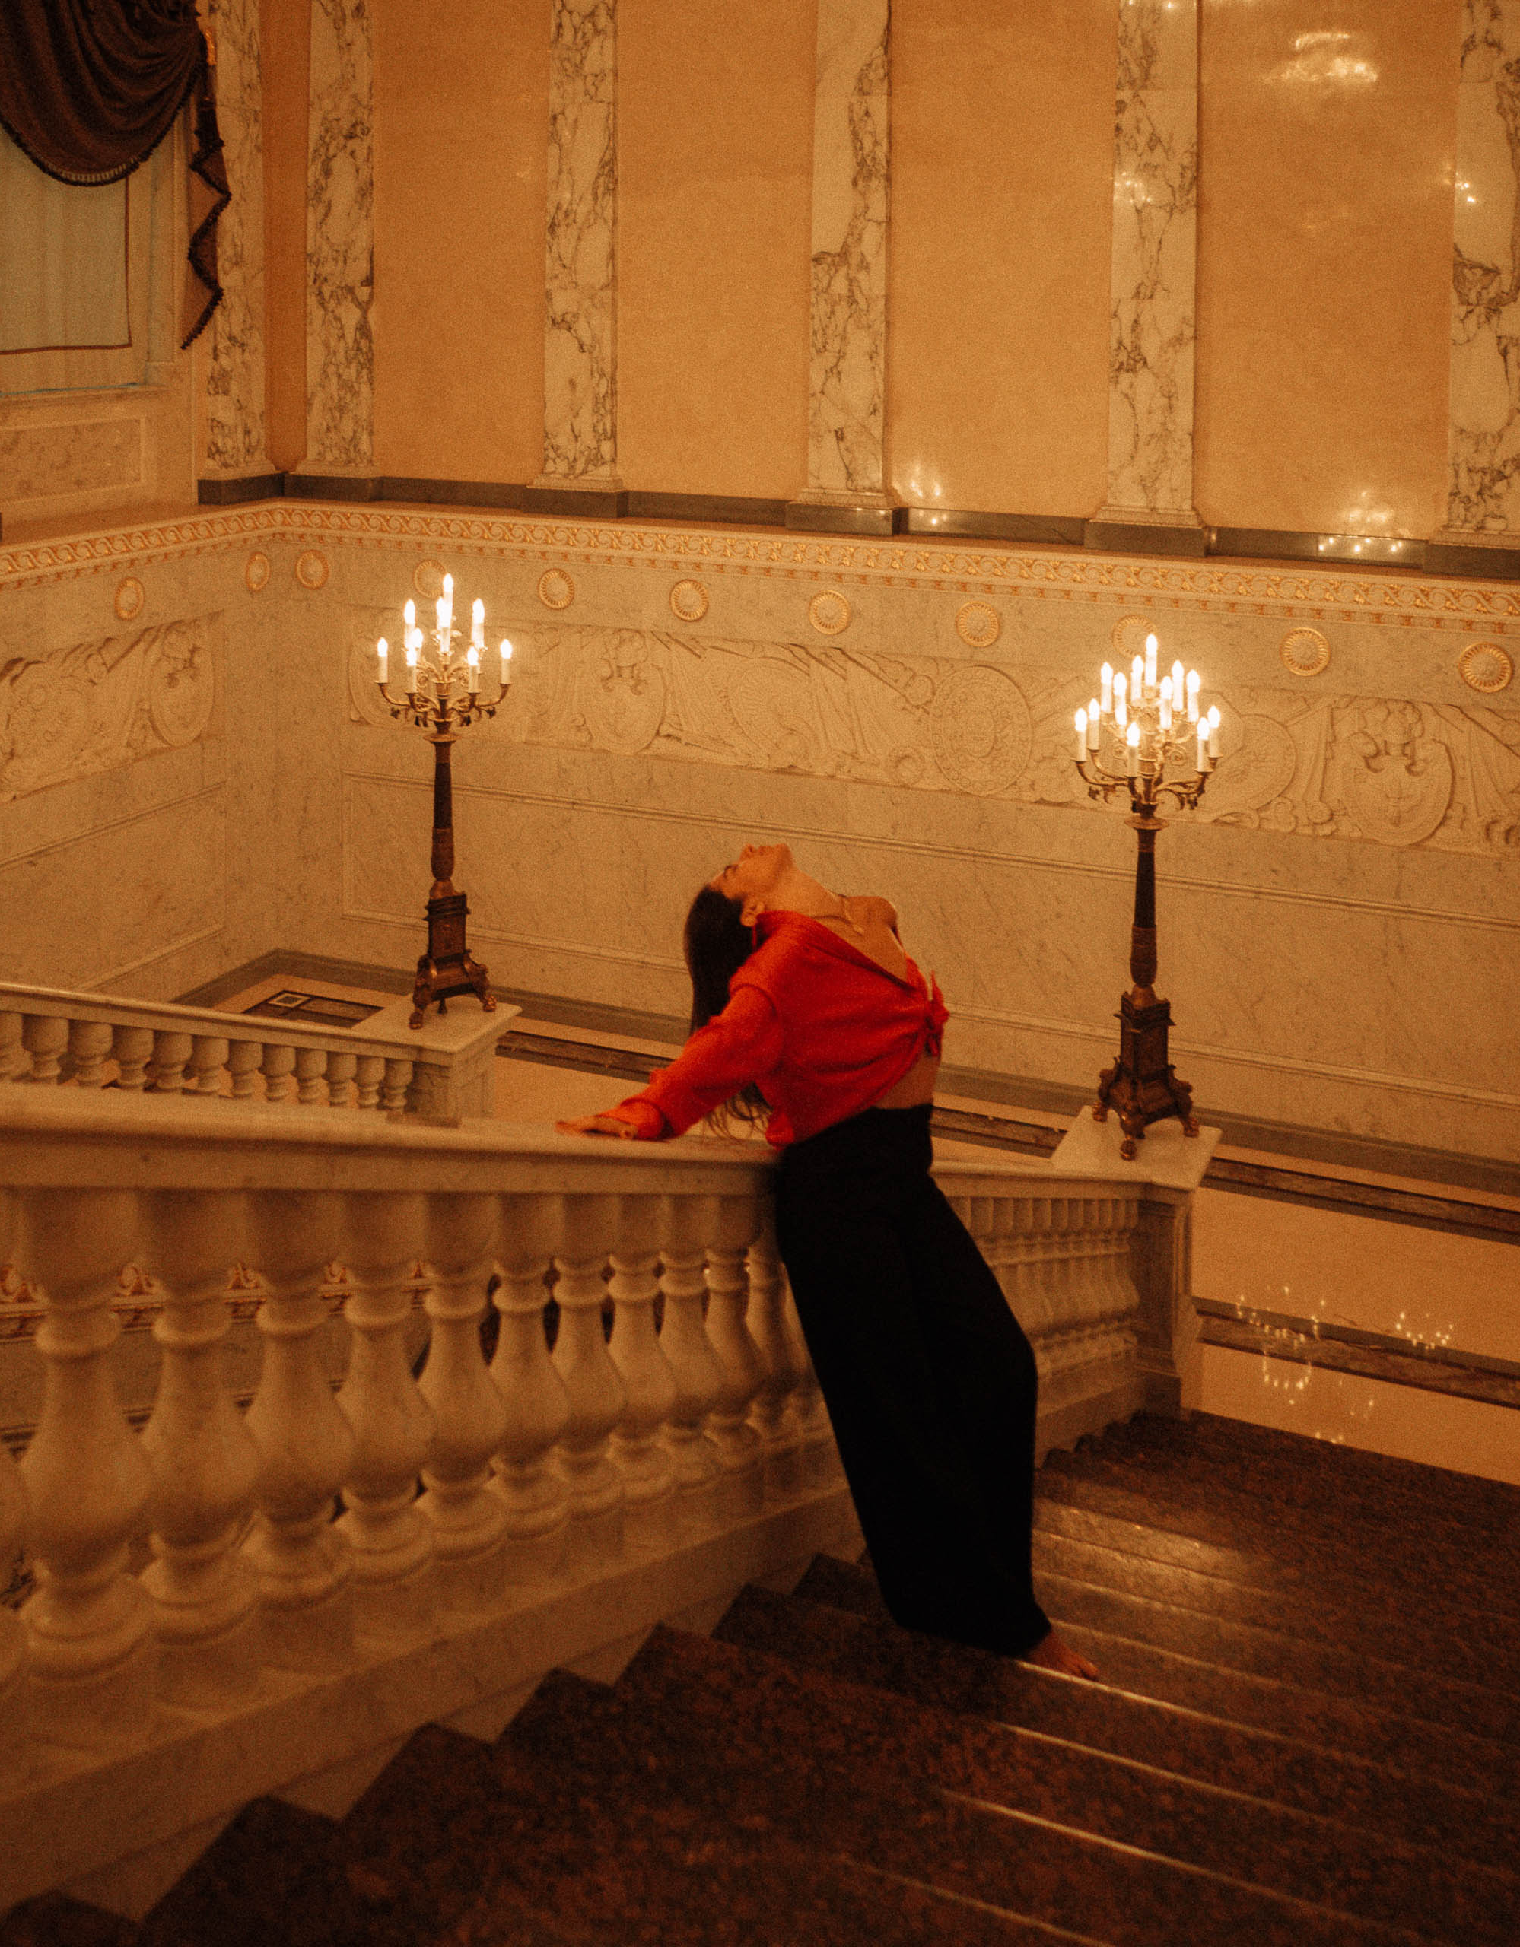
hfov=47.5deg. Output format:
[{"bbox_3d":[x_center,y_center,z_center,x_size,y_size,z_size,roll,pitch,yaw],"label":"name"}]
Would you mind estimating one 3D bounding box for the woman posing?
[{"bbox_3d":[0.133,0.490,3.120,0.800,1.430,0.640,5,14,19],"label":"woman posing"}]

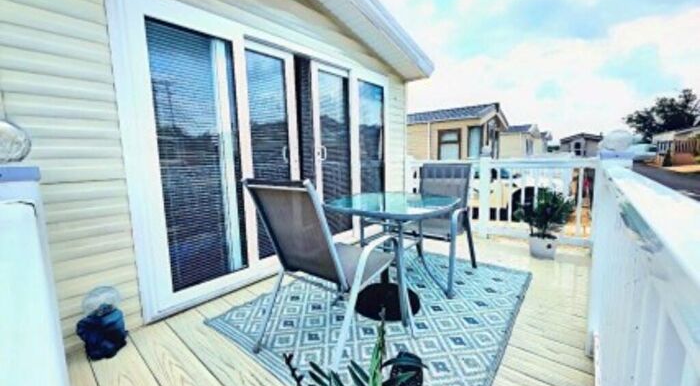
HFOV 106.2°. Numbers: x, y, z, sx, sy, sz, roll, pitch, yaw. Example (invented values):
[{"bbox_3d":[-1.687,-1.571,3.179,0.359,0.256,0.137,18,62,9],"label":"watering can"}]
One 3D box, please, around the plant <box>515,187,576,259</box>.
[{"bbox_3d":[1.940,0.289,2.618,0.483,0.690,0.463,4,8,41],"label":"plant"}]

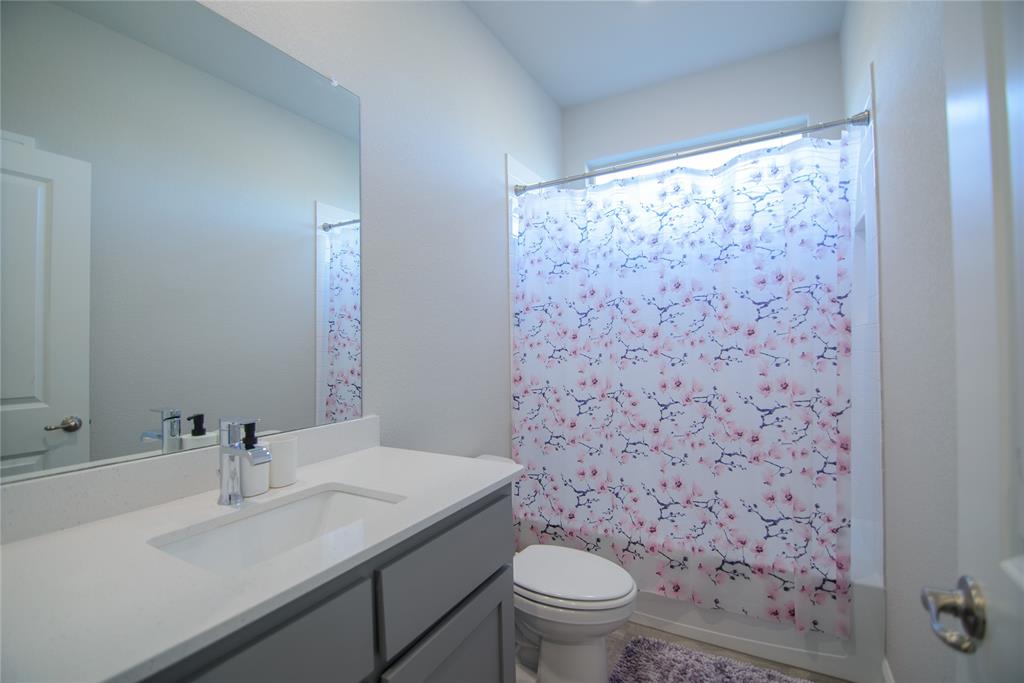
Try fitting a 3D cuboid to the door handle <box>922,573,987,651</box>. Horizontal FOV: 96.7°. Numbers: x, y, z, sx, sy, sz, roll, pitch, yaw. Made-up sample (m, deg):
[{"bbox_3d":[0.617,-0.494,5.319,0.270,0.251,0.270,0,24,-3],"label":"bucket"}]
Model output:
[{"bbox_3d":[0.524,0.318,0.534,0.052,0.068,0.122,-1,-1,28],"label":"door handle"}]

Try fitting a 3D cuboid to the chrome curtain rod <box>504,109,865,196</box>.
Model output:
[{"bbox_3d":[0.665,-0.805,2.024,1.473,0.057,0.057,-1,-1,29],"label":"chrome curtain rod"}]

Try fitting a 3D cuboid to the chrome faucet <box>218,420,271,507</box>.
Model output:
[{"bbox_3d":[-0.564,0.255,0.963,0.123,0.183,0.044,-1,-1,29],"label":"chrome faucet"}]

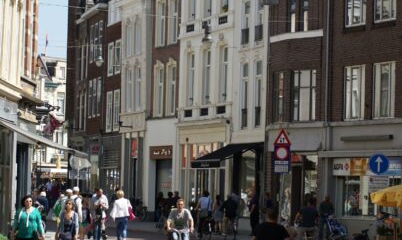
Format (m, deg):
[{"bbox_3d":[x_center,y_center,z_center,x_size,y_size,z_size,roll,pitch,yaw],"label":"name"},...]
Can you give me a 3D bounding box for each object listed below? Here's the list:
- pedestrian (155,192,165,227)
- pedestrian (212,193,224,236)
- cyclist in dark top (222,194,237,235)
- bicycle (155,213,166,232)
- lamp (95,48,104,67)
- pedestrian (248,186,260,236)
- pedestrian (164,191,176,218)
[{"bbox_3d":[-1.859,4.022,78.500,0.500,1.630,0.400,2,-2,-12],"label":"pedestrian"},{"bbox_3d":[0.678,3.915,72.000,0.500,1.670,0.360,2,-2,-18],"label":"pedestrian"},{"bbox_3d":[1.023,3.346,61.800,0.560,1.450,0.800,2,-2,-18],"label":"cyclist in dark top"},{"bbox_3d":[-1.665,4.257,73.500,0.560,1.060,1.720,2,-2,-12],"label":"bicycle"},{"bbox_3d":[-4.850,-3.010,84.000,0.460,0.920,0.460,1,-2,0],"label":"lamp"},{"bbox_3d":[2.122,3.652,69.500,0.420,1.800,0.500,0,-2,25],"label":"pedestrian"},{"bbox_3d":[-1.412,4.237,82.500,0.520,1.670,0.380,2,-2,-24],"label":"pedestrian"}]

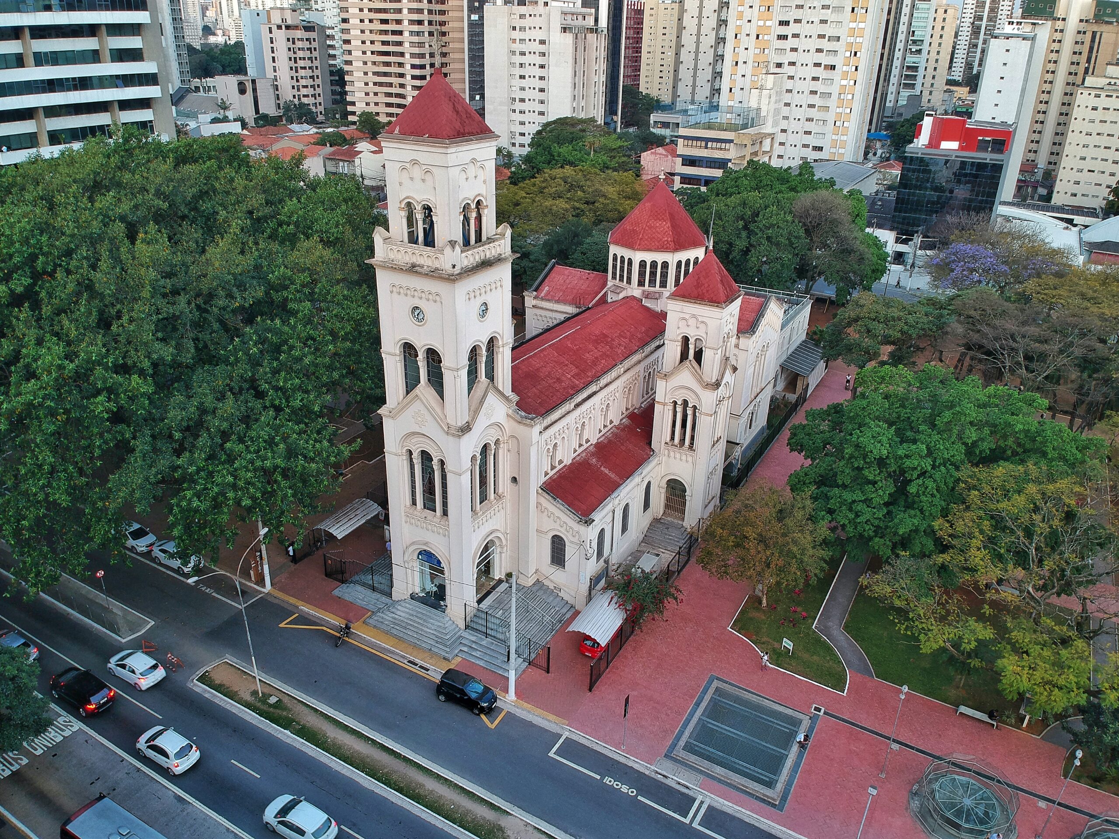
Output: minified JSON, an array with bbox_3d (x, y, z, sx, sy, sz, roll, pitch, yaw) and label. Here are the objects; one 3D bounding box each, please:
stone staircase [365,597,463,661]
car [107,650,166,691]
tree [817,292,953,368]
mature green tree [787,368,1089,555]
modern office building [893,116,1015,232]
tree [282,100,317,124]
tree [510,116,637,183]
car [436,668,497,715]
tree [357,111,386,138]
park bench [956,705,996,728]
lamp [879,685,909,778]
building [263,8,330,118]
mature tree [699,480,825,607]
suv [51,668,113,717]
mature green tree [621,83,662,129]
[{"bbox_3d":[-9.439,13.549,53.508,7.200,1.400,2.400,15,28,26],"label":"stone staircase"},{"bbox_3d":[-26.010,15.047,49.512,3.950,1.470,1.700,15,28,26],"label":"car"},{"bbox_3d":[40.096,-10.718,100.281,15.600,9.800,14.000,12,27,20],"label":"tree"},{"bbox_3d":[28.393,3.867,62.319,20.500,13.500,20.000,15,28,26],"label":"mature green tree"},{"bbox_3d":[68.013,-39.087,140.968,15.100,25.800,18.500,15,28,26],"label":"modern office building"},{"bbox_3d":[-88.652,-104.419,275.000,11.000,8.300,10.500,15,28,26],"label":"tree"},{"bbox_3d":[3.256,-52.877,172.000,26.000,20.500,21.000,2,25,0],"label":"tree"},{"bbox_3d":[-5.620,16.816,50.004,3.700,1.530,1.680,12,27,21],"label":"car"},{"bbox_3d":[-57.115,-89.500,245.000,9.000,8.200,8.500,-4,26,-12],"label":"tree"},{"bbox_3d":[24.871,17.652,48.089,2.100,0.450,0.550,15,28,26],"label":"park bench"},{"bbox_3d":[17.752,16.745,42.955,0.420,6.100,1.100,15,28,26],"label":"lamp"},{"bbox_3d":[-99.106,-134.619,306.039,20.500,36.500,18.000,-2,26,-8],"label":"building"},{"bbox_3d":[14.314,9.447,57.540,9.000,9.500,9.000,9,26,15],"label":"mature tree"},{"bbox_3d":[-28.178,15.843,47.631,4.500,1.520,1.800,15,28,26],"label":"suv"},{"bbox_3d":[30.142,-114.801,298.000,15.000,15.000,14.000,4,25,4],"label":"mature green tree"}]

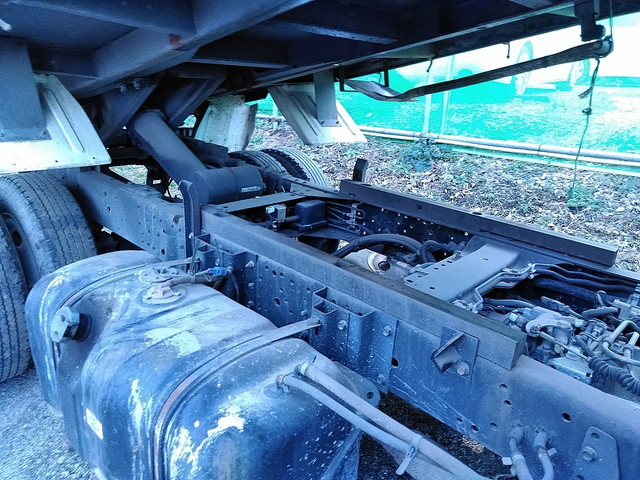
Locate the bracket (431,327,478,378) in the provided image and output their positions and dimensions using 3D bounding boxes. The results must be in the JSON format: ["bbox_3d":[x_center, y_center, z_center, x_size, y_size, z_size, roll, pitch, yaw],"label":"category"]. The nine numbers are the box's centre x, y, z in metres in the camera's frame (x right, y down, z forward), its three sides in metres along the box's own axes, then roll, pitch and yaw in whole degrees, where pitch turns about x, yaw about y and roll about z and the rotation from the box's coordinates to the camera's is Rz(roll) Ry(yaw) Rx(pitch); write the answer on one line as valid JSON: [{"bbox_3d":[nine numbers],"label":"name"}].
[{"bbox_3d":[0.235,0.231,0.944,0.082,0.092,0.101,21,25,37],"label":"bracket"}]

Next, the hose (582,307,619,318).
[{"bbox_3d":[0.716,0.184,1.274,0.105,0.016,0.016,-5,22,-27],"label":"hose"}]

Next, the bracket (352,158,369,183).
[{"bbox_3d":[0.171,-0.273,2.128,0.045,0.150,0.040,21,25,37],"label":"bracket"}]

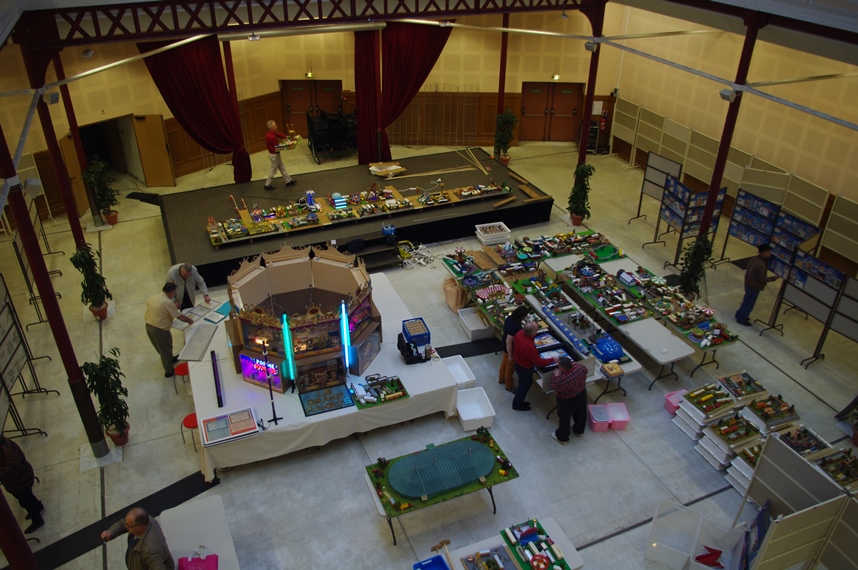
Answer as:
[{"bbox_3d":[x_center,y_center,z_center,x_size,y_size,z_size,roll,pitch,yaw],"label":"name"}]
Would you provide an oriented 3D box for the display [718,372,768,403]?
[{"bbox_3d":[5.284,1.669,10.820,0.600,0.130,0.600,-8,31,-16],"label":"display"}]

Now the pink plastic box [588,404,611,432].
[{"bbox_3d":[2.721,2.134,10.268,0.300,0.190,0.420,1,30,0],"label":"pink plastic box"}]

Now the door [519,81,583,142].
[{"bbox_3d":[4.535,-6.386,23.867,2.100,2.170,0.120,1,29,1],"label":"door"}]

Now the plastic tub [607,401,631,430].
[{"bbox_3d":[3.110,2.183,10.634,0.330,0.210,0.430,-1,29,-3],"label":"plastic tub"}]

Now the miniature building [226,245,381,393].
[{"bbox_3d":[-2.016,0.456,10.388,2.400,1.330,2.400,-12,33,-21],"label":"miniature building"}]

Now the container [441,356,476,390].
[{"bbox_3d":[0.449,1.601,10.935,0.520,0.370,0.700,-9,32,-17],"label":"container"}]

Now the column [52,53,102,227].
[{"bbox_3d":[-8.297,-3.622,15.212,0.230,4.800,0.230,-12,33,-21],"label":"column"}]

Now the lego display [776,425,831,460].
[{"bbox_3d":[5.421,2.246,9.311,0.590,0.150,0.500,-8,32,-16],"label":"lego display"}]

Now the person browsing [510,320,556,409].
[{"bbox_3d":[1.747,1.312,10.647,0.660,1.680,0.500,-11,31,-19],"label":"person browsing"}]

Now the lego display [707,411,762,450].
[{"bbox_3d":[4.534,2.122,9.495,0.640,0.150,0.500,-8,32,-16],"label":"lego display"}]

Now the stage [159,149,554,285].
[{"bbox_3d":[-1.908,-2.122,17.764,9.900,0.620,4.700,-12,32,-22],"label":"stage"}]

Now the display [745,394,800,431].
[{"bbox_3d":[5.312,1.916,9.870,0.610,0.150,0.500,-8,32,-16],"label":"display"}]

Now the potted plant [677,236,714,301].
[{"bbox_3d":[5.405,-0.242,12.991,0.550,1.600,0.550,-12,33,-21],"label":"potted plant"}]

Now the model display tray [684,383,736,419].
[{"bbox_3d":[4.419,1.779,10.077,0.660,0.150,0.500,-8,32,-16],"label":"model display tray"}]

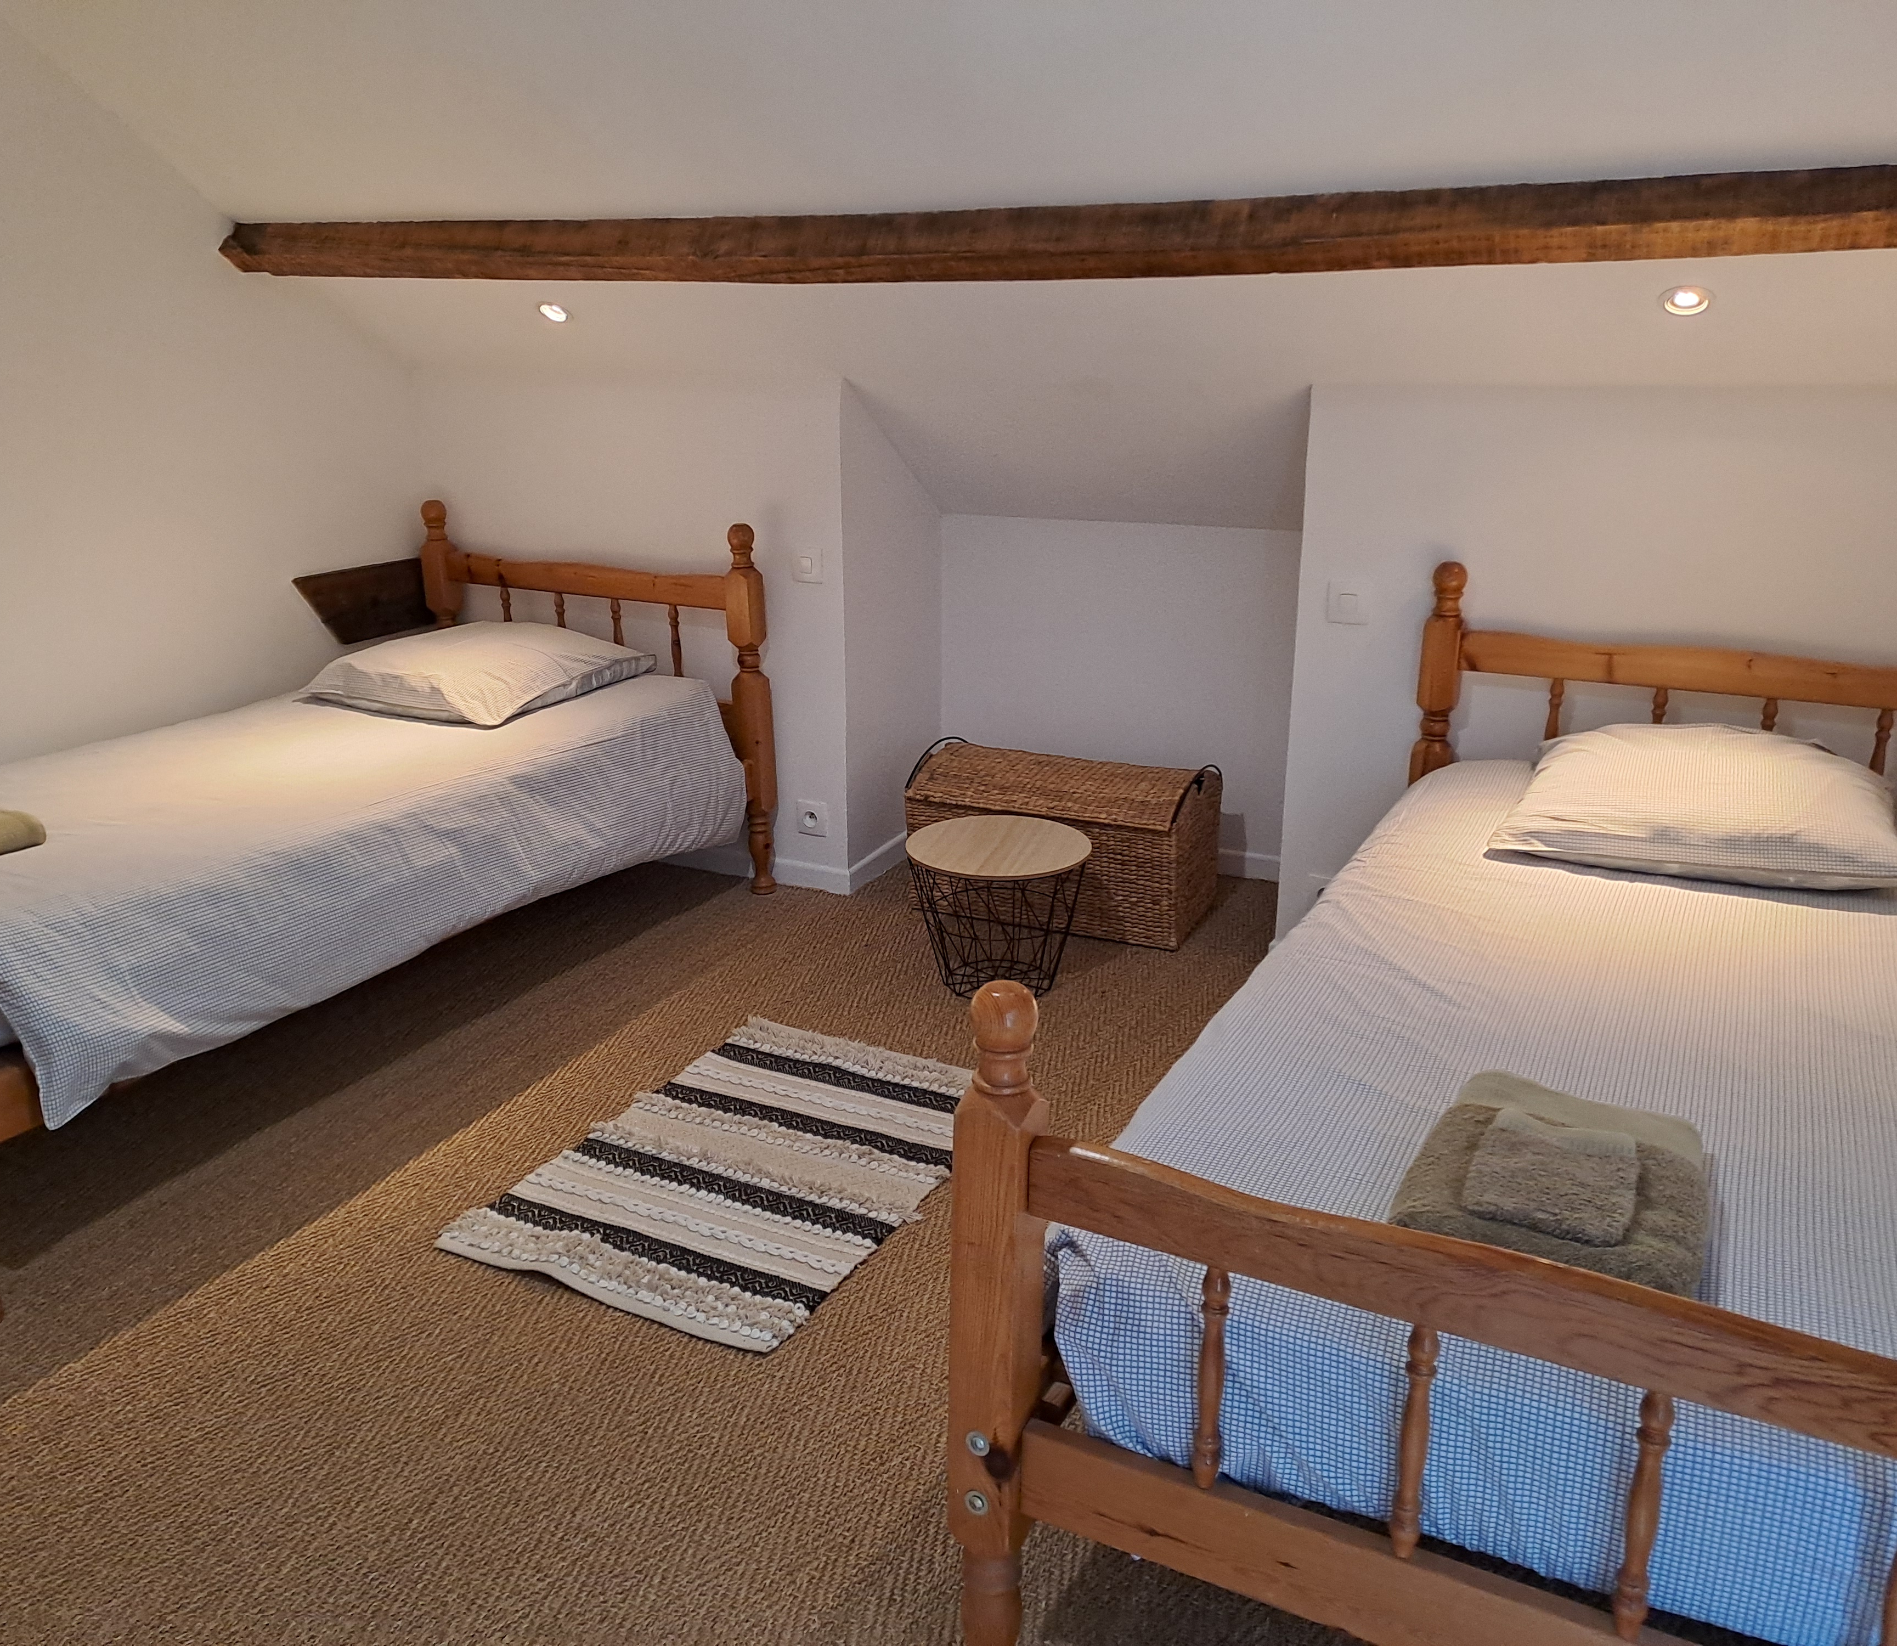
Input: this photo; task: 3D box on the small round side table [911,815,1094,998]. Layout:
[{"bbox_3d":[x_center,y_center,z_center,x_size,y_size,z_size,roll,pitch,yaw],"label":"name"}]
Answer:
[{"bbox_3d":[0.103,0.185,3.313,0.384,0.297,0.384,0,18,0],"label":"small round side table"}]

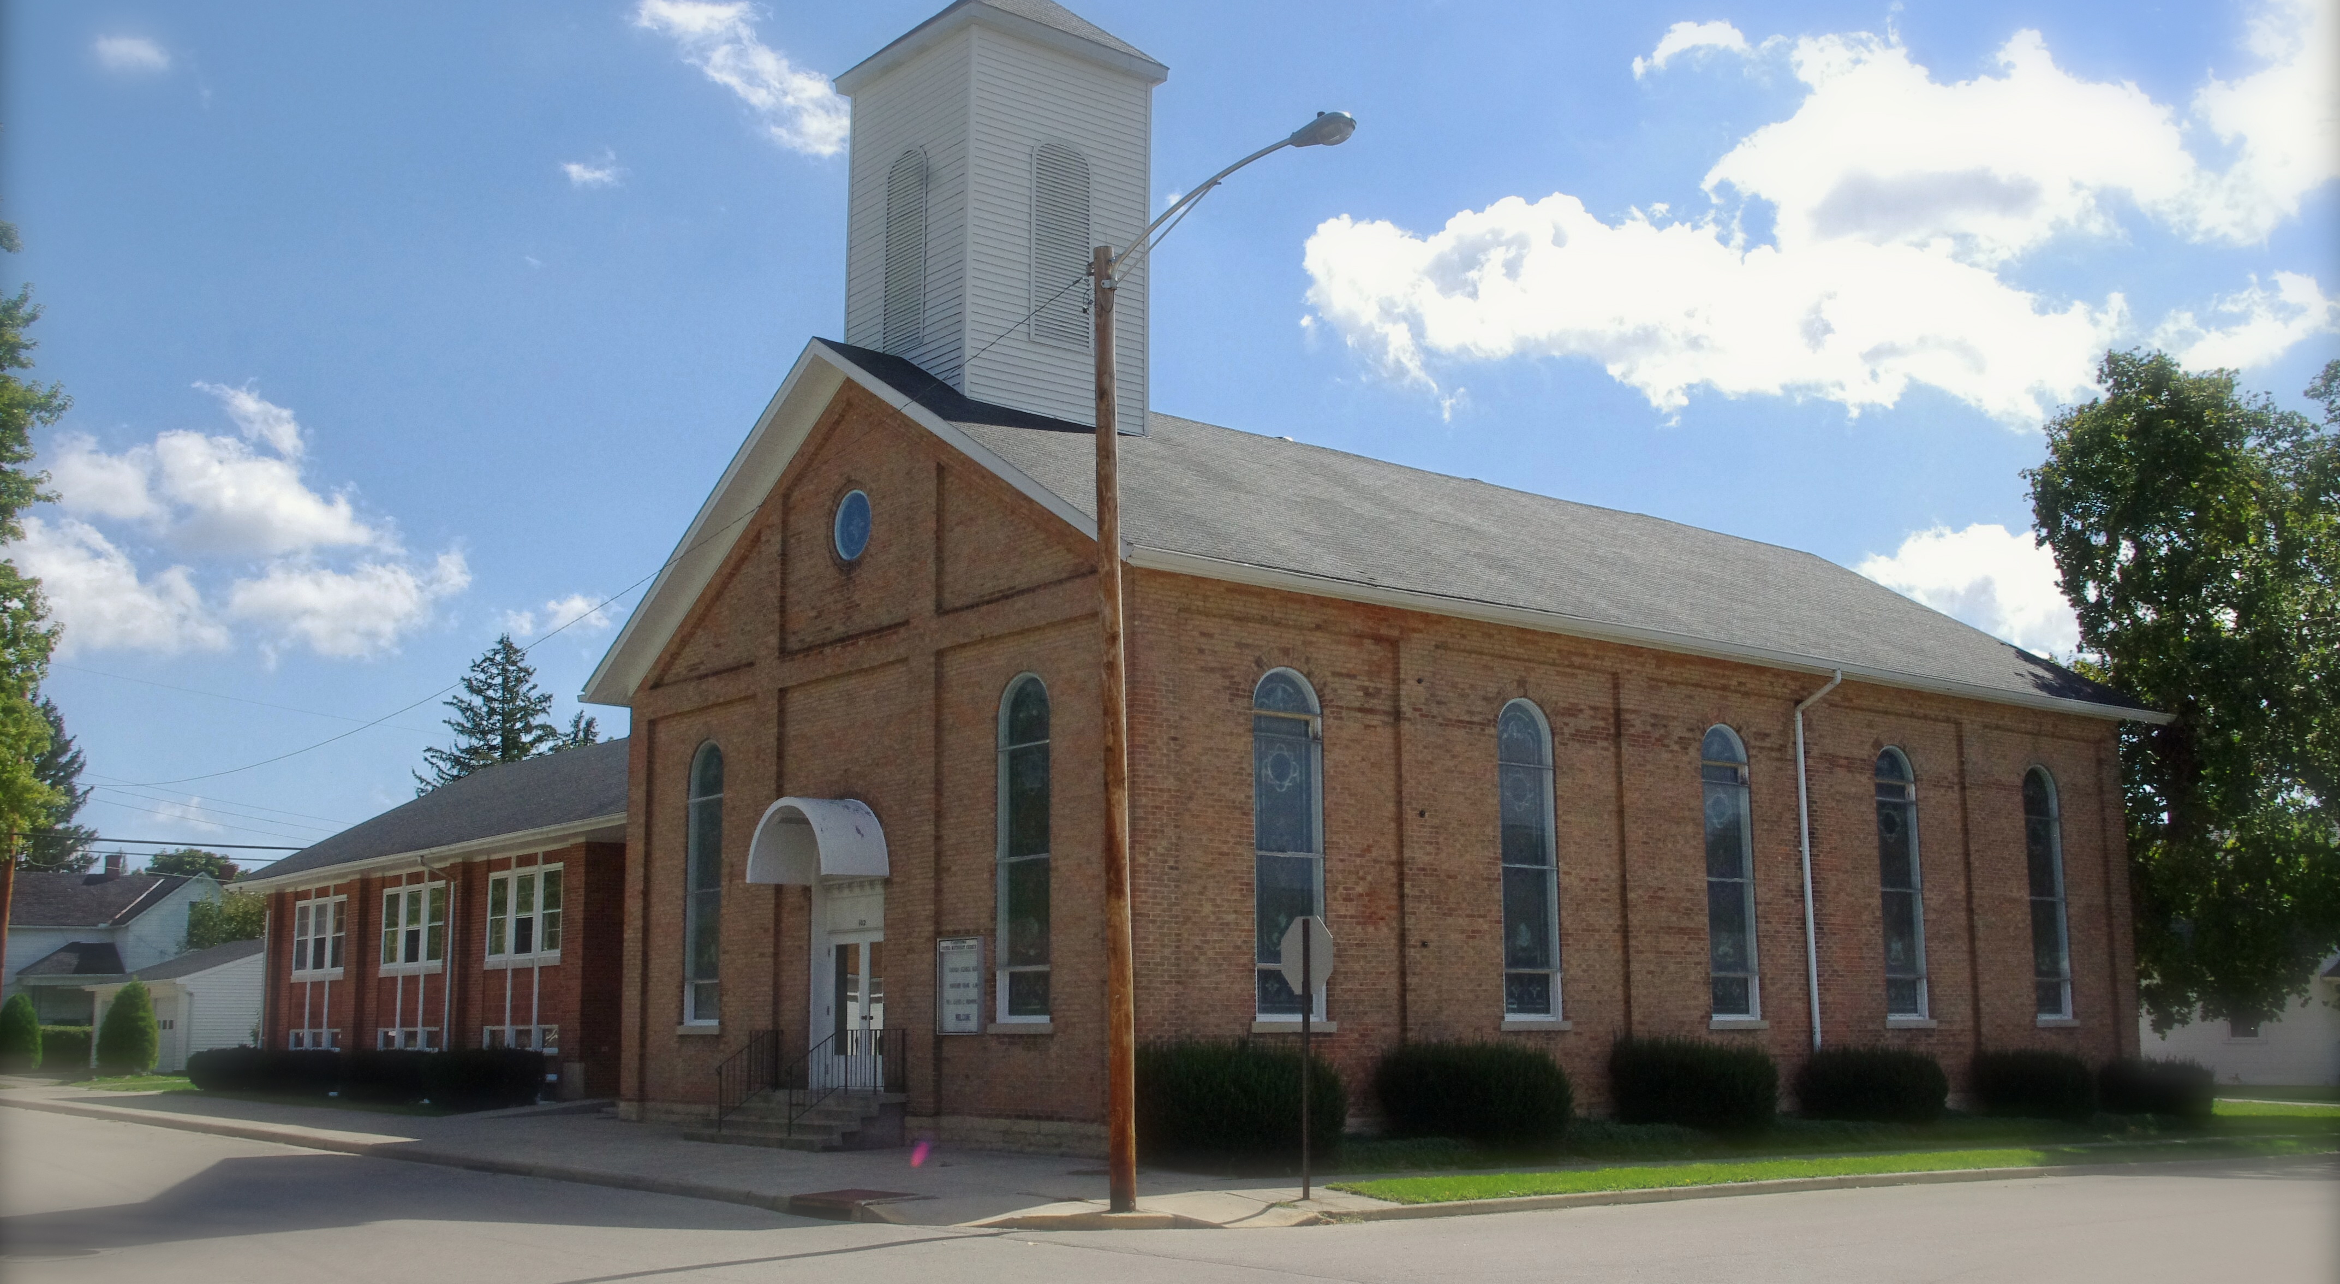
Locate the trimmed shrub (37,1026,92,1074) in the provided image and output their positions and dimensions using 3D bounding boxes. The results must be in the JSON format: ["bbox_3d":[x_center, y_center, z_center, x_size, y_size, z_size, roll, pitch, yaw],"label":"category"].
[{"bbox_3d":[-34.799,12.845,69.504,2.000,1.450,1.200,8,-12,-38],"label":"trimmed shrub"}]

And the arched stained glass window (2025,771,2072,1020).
[{"bbox_3d":[14.880,4.257,37.719,1.110,4.310,0.220,8,-12,-38],"label":"arched stained glass window"}]

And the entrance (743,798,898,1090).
[{"bbox_3d":[-4.705,4.117,30.111,1.320,3.950,2.080,8,-12,-38],"label":"entrance"}]

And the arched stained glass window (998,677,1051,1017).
[{"bbox_3d":[-1.675,2.468,26.615,0.200,4.180,1.090,8,-12,-38],"label":"arched stained glass window"}]

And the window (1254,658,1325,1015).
[{"bbox_3d":[1.404,2.456,27.126,1.120,4.290,0.220,8,-12,-38],"label":"window"}]

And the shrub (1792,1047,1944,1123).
[{"bbox_3d":[10.261,6.443,32.226,2.050,1.000,1.500,8,-12,-38],"label":"shrub"}]

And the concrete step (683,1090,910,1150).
[{"bbox_3d":[-5.106,6.400,29.722,1.350,0.680,3.710,8,-12,-38],"label":"concrete step"}]

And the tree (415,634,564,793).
[{"bbox_3d":[-25.075,7.702,83.208,8.500,16.270,8.500,8,-12,-38],"label":"tree"}]

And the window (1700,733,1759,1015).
[{"bbox_3d":[8.009,3.302,31.837,1.090,4.220,0.200,8,-12,-38],"label":"window"}]

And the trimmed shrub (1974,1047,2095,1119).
[{"bbox_3d":[13.674,6.961,34.931,1.700,0.980,1.450,8,-12,-38],"label":"trimmed shrub"}]

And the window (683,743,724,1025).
[{"bbox_3d":[-6.865,3.569,32.971,0.200,4.220,1.090,8,-12,-38],"label":"window"}]

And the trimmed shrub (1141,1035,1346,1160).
[{"bbox_3d":[0.770,5.118,24.743,2.250,1.280,1.550,8,-12,-38],"label":"trimmed shrub"}]

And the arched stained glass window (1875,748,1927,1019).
[{"bbox_3d":[11.351,3.743,34.490,1.090,4.220,0.200,8,-12,-38],"label":"arched stained glass window"}]

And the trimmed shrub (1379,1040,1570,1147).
[{"bbox_3d":[3.625,5.386,26.324,2.150,1.220,1.600,8,-12,-38],"label":"trimmed shrub"}]

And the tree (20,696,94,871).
[{"bbox_3d":[-48.777,10.387,96.065,6.500,15.245,6.500,8,-12,-38],"label":"tree"}]

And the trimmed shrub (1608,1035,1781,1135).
[{"bbox_3d":[7.056,5.944,29.719,2.100,1.150,1.500,8,-12,-38],"label":"trimmed shrub"}]

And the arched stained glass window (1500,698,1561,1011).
[{"bbox_3d":[4.690,2.863,29.203,1.090,4.220,0.200,8,-12,-38],"label":"arched stained glass window"}]

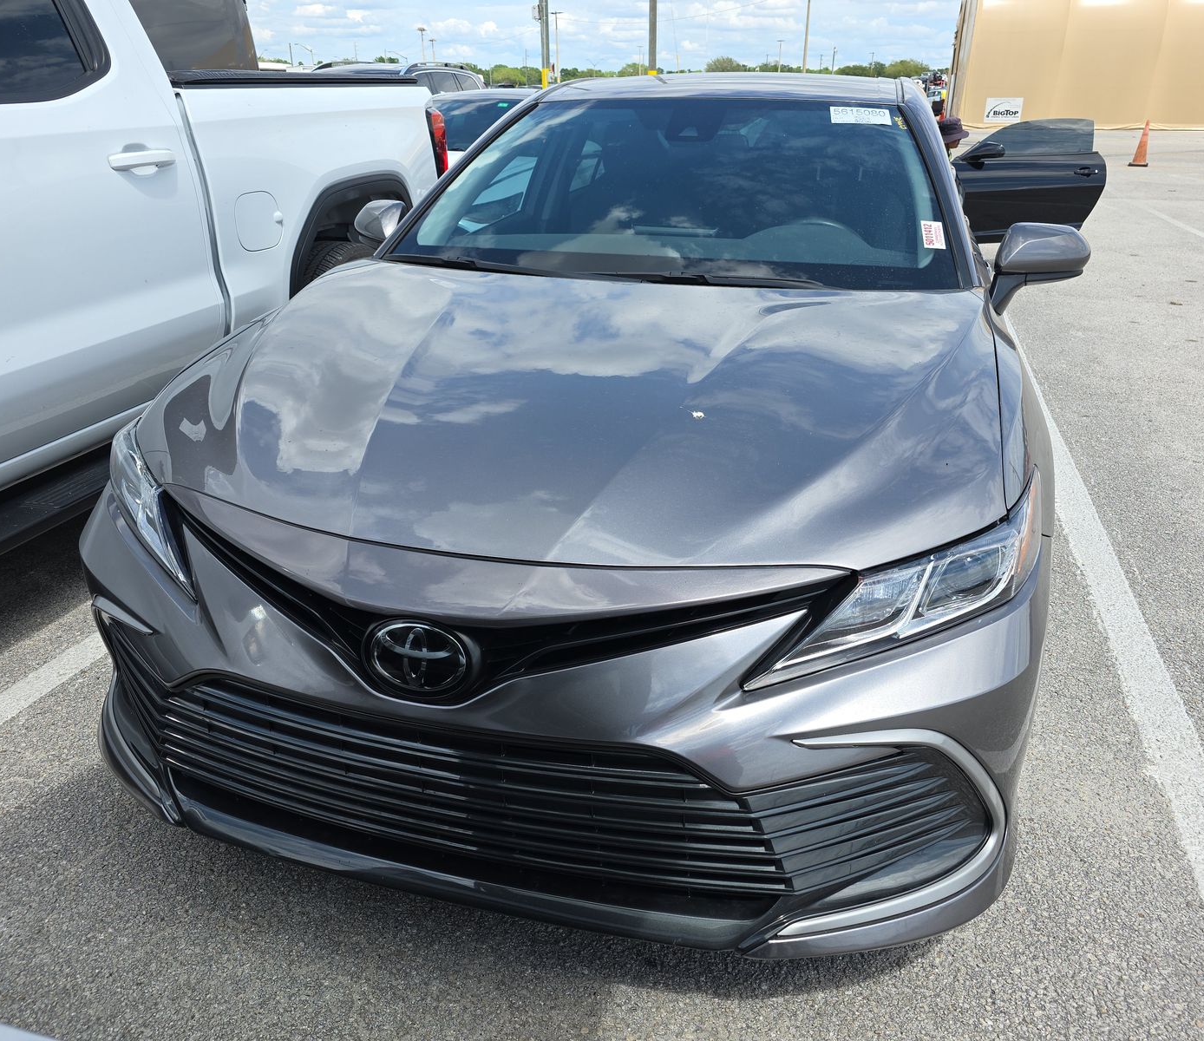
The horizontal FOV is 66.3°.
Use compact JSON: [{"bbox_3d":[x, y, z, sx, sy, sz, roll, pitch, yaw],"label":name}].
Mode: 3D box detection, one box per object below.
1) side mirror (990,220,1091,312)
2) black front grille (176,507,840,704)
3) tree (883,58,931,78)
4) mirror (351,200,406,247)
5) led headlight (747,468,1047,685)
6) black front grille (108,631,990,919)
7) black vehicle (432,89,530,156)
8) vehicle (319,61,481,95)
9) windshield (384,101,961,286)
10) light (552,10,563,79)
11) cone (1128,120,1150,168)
[{"bbox_3d":[1.143,-0.655,2.420,0.225,0.235,0.180,7,26,15],"label":"side mirror"},{"bbox_3d":[-0.230,0.143,1.379,1.120,0.170,0.240,7,26,15],"label":"black front grille"},{"bbox_3d":[49.814,-72.485,151.302,7.790,6.091,7.011,7,26,15],"label":"tree"},{"bbox_3d":[-0.693,-0.896,2.879,0.240,0.200,0.190,7,26,15],"label":"mirror"},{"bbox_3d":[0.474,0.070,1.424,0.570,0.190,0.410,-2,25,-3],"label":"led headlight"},{"bbox_3d":[-0.221,0.389,1.502,1.620,0.340,0.270,7,26,15],"label":"black front grille"},{"bbox_3d":[-0.739,-2.998,7.975,1.860,1.410,4.750,7,26,15],"label":"black vehicle"},{"bbox_3d":[-2.810,-4.924,11.713,1.940,1.710,4.800,6,26,13],"label":"vehicle"},{"bbox_3d":[0.206,-0.935,2.558,1.490,0.150,1.000,7,51,15],"label":"windshield"},{"bbox_3d":[-5.020,-53.069,105.314,1.400,8.677,0.400,-1,25,-2],"label":"light"},{"bbox_3d":[11.499,-7.998,19.572,0.370,0.885,0.370,7,26,15],"label":"cone"}]

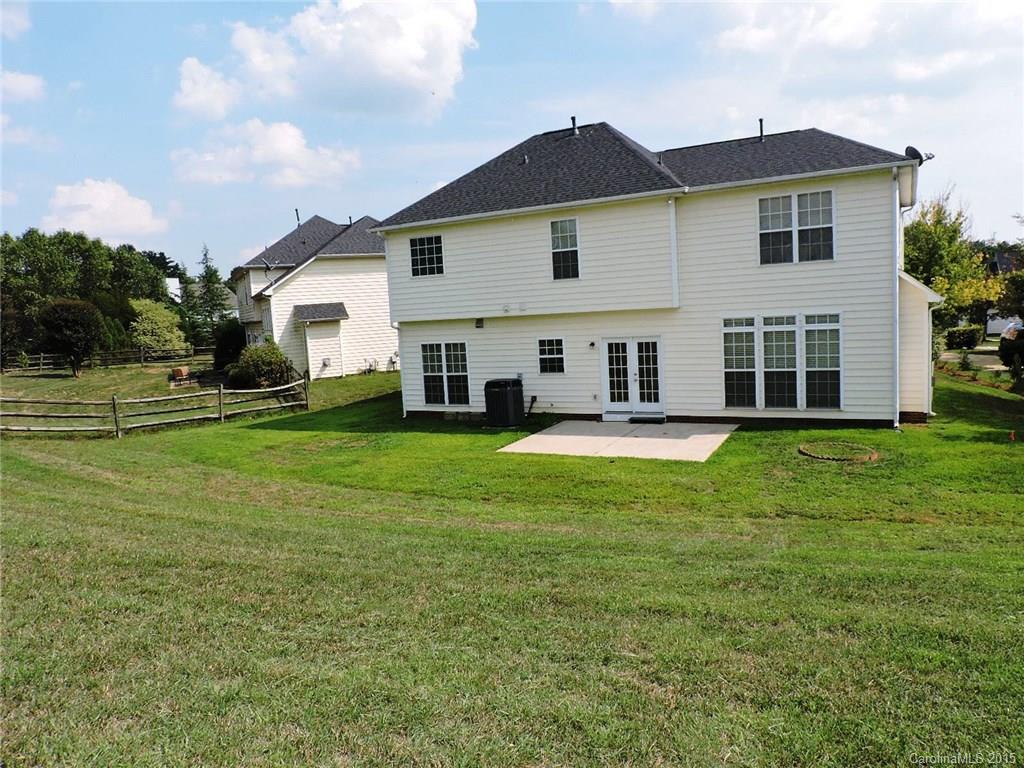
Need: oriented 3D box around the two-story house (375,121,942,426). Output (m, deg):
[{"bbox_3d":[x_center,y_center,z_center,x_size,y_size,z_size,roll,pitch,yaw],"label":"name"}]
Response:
[{"bbox_3d":[5.069,-4.011,23.779,15.450,9.250,10.650,0,6,27],"label":"two-story house"}]

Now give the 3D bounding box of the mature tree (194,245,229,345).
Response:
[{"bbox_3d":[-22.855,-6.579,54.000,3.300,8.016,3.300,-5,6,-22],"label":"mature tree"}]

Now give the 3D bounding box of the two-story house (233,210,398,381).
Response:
[{"bbox_3d":[-9.961,-5.640,41.432,10.800,9.700,13.000,-6,6,-26],"label":"two-story house"}]

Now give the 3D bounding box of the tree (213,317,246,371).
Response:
[{"bbox_3d":[-16.313,-2.339,41.000,2.050,3.100,2.100,-5,6,-21],"label":"tree"}]

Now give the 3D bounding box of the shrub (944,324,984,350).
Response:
[{"bbox_3d":[24.537,-2.522,38.500,2.150,1.402,1.700,1,6,32],"label":"shrub"}]

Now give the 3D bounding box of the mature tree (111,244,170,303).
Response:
[{"bbox_3d":[-34.627,-8.180,66.000,5.800,9.520,5.800,-6,6,-27],"label":"mature tree"}]

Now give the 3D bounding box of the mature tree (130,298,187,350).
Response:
[{"bbox_3d":[-23.716,-3.713,47.500,3.900,3.991,3.900,-6,6,-26],"label":"mature tree"}]

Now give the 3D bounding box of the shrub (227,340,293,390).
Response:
[{"bbox_3d":[-11.131,-0.860,31.300,2.850,2.104,2.500,-5,6,-19],"label":"shrub"}]

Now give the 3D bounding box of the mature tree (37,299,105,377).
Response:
[{"bbox_3d":[-24.321,-2.540,39.200,3.700,4.337,3.700,-6,6,-31],"label":"mature tree"}]

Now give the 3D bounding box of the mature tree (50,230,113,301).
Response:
[{"bbox_3d":[-38.806,-8.473,64.000,6.000,10.665,6.000,-6,6,-30],"label":"mature tree"}]

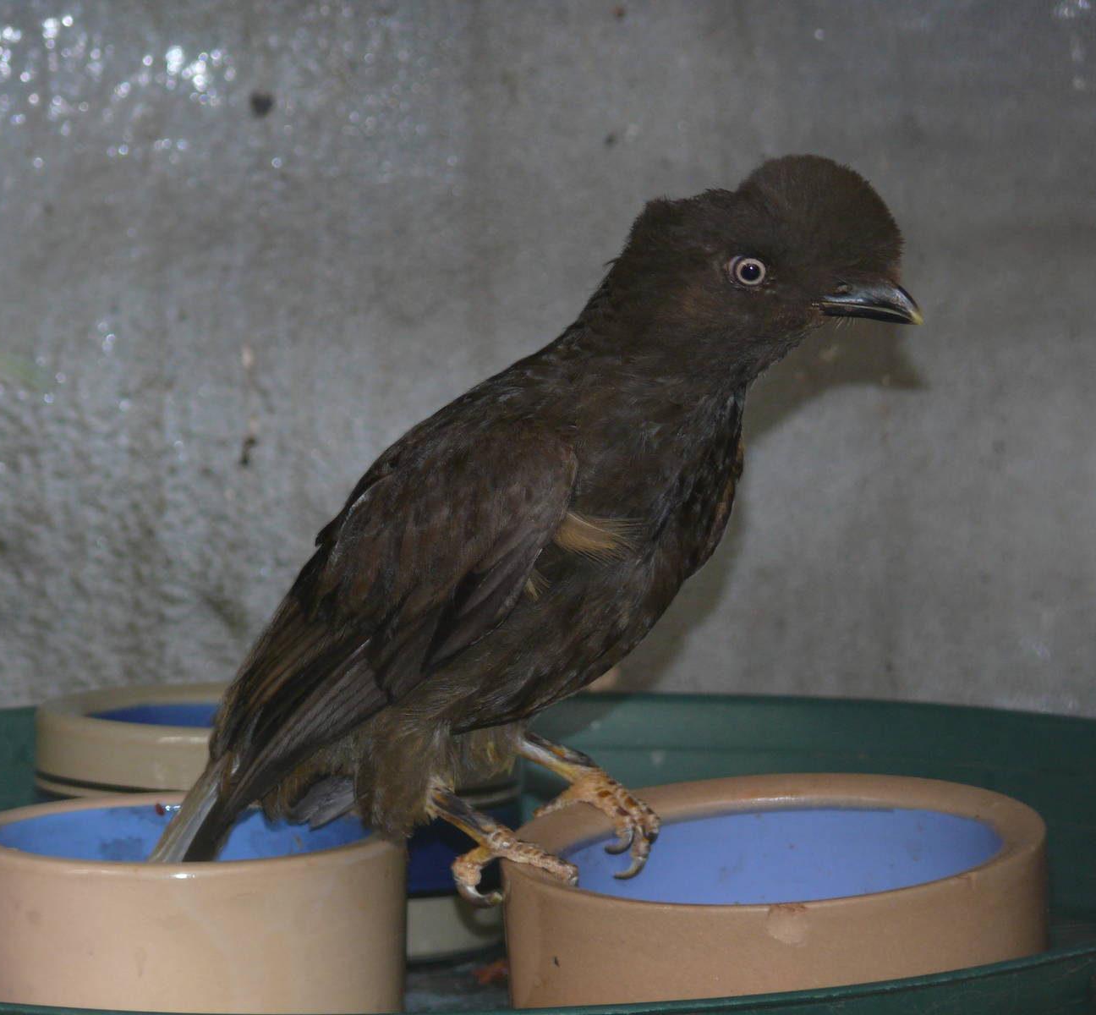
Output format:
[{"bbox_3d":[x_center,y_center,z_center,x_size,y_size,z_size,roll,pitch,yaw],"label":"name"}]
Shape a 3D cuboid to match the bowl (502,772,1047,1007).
[{"bbox_3d":[0.064,0.120,2.605,0.149,0.055,0.149,-2,10,0],"label":"bowl"}]

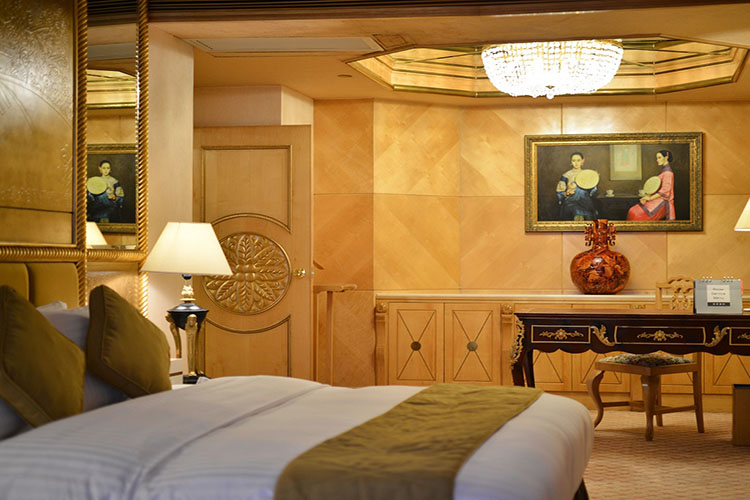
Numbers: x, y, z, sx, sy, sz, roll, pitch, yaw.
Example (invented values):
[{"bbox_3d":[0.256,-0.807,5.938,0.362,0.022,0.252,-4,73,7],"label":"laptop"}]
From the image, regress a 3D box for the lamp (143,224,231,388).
[{"bbox_3d":[-0.856,0.244,4.747,0.410,0.735,0.410,0,-1,0],"label":"lamp"}]

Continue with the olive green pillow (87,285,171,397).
[{"bbox_3d":[-0.900,0.382,3.852,0.130,0.390,0.390,-33,-54,12],"label":"olive green pillow"}]

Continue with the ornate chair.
[{"bbox_3d":[1.744,0.676,6.700,0.540,1.000,0.520,0,-1,-30],"label":"ornate chair"}]

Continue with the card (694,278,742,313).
[{"bbox_3d":[2.020,0.274,6.127,0.270,0.212,0.120,0,-1,10],"label":"card"}]

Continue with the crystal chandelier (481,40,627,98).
[{"bbox_3d":[1.166,-1.175,6.902,0.950,0.360,0.950,0,-1,9],"label":"crystal chandelier"}]

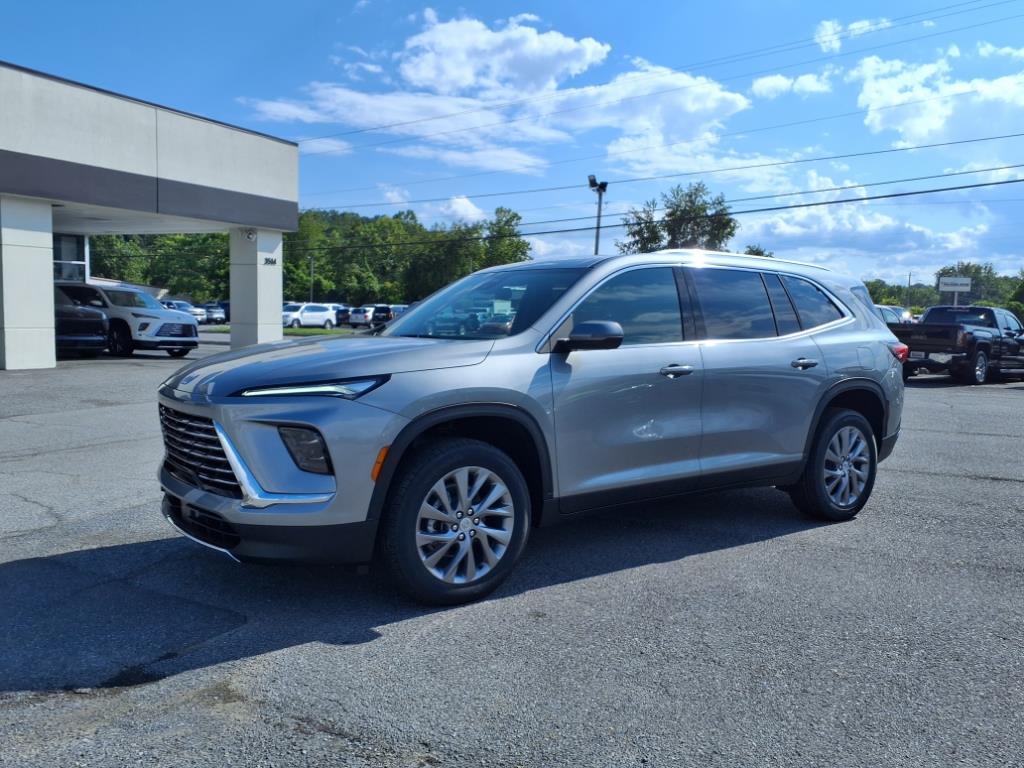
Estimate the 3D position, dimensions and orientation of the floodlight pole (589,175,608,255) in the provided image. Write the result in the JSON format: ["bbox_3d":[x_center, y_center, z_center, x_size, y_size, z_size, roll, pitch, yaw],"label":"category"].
[{"bbox_3d":[4.197,-6.308,39.612,1.000,8.100,0.600,2,6,6],"label":"floodlight pole"}]

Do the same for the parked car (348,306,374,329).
[{"bbox_3d":[-11.125,-5.475,64.920,1.850,1.680,4.550,4,6,24],"label":"parked car"}]

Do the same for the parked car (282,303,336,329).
[{"bbox_3d":[-14.428,-4.738,55.414,1.980,1.800,5.000,5,7,35],"label":"parked car"}]

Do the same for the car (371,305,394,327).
[{"bbox_3d":[-8.927,-5.421,62.915,1.930,1.780,4.750,4,6,25],"label":"car"}]

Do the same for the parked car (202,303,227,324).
[{"bbox_3d":[-25.882,-5.825,65.921,4.600,1.660,1.860,5,6,30],"label":"parked car"}]

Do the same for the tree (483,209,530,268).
[{"bbox_3d":[-0.629,-12.252,84.431,6.000,11.900,6.000,2,5,0],"label":"tree"}]

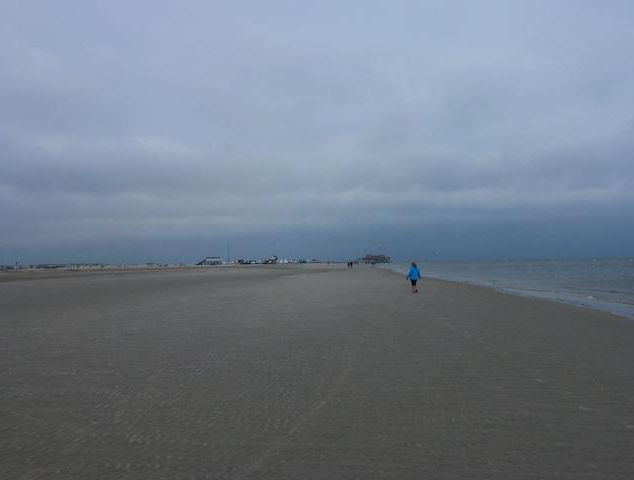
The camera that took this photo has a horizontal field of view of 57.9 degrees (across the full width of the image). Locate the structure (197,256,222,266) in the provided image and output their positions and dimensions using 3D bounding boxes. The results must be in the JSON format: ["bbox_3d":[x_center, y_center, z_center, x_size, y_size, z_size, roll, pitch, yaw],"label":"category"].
[{"bbox_3d":[-97.540,19.054,520.000,21.000,8.200,12.000,0,-2,-11],"label":"structure"}]

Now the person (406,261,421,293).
[{"bbox_3d":[4.223,1.649,25.000,0.600,1.360,0.420,-1,-2,6],"label":"person"}]

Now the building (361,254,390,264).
[{"bbox_3d":[51.038,17.013,500.000,23.000,7.900,14.000,-1,-2,6],"label":"building"}]

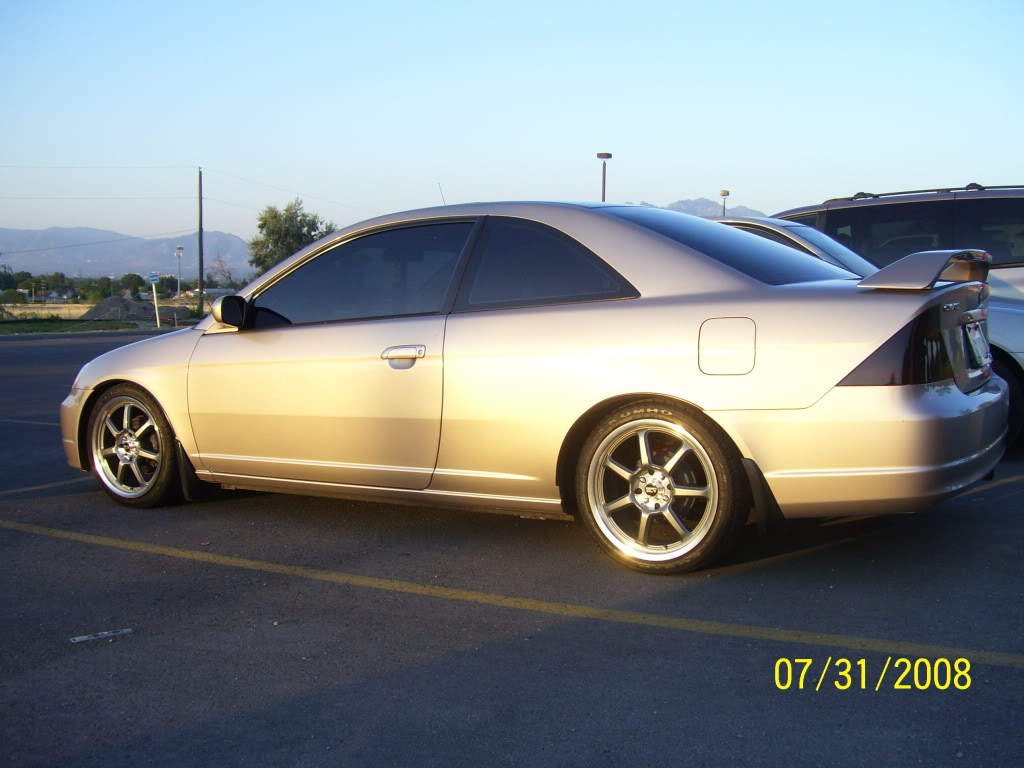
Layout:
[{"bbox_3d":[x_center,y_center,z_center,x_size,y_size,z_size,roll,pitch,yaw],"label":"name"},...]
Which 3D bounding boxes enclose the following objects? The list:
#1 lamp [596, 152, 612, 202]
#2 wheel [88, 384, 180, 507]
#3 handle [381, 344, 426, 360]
[{"bbox_3d":[4.342,-7.103,51.299,0.600,7.300,0.600,1,5,20],"label":"lamp"},{"bbox_3d":[-1.704,0.281,5.077,0.598,0.598,0.210,2,6,33],"label":"wheel"},{"bbox_3d":[-0.411,-0.118,4.092,0.215,0.060,0.050,2,6,32],"label":"handle"}]

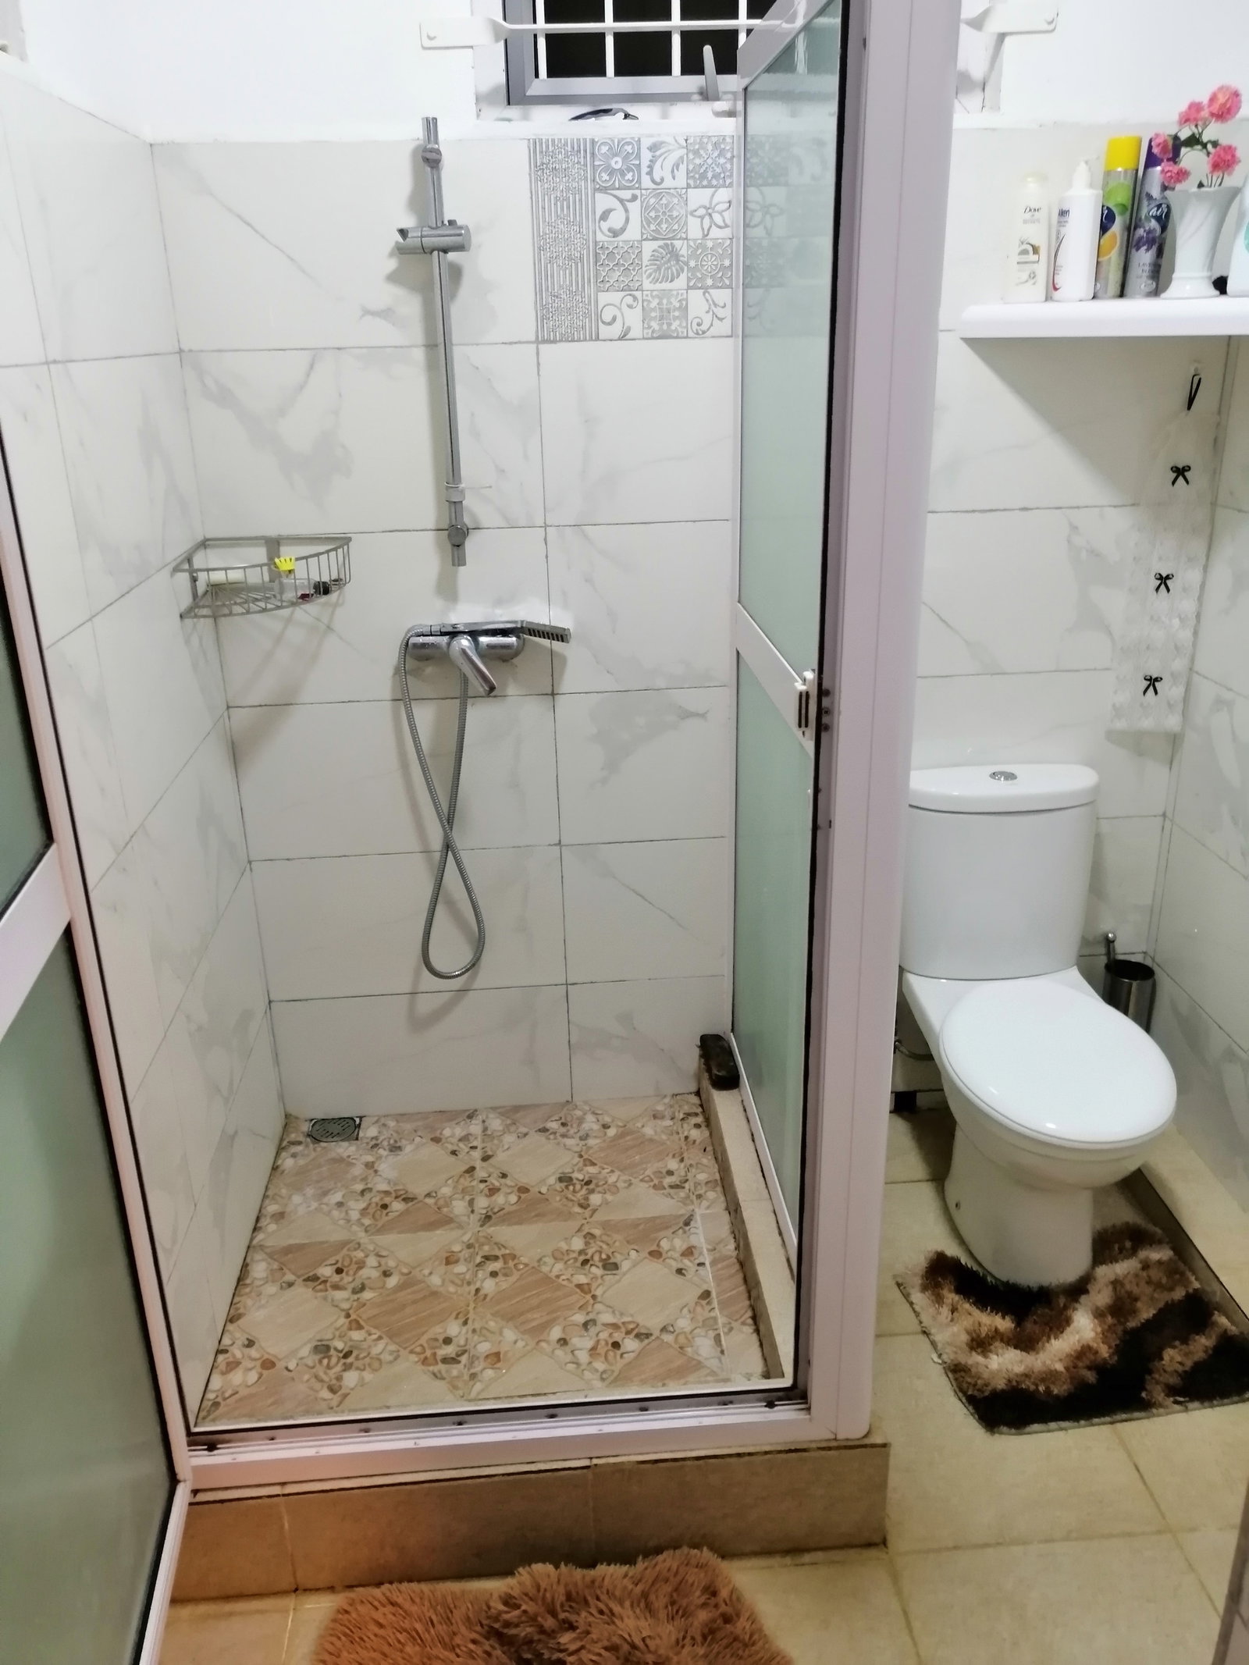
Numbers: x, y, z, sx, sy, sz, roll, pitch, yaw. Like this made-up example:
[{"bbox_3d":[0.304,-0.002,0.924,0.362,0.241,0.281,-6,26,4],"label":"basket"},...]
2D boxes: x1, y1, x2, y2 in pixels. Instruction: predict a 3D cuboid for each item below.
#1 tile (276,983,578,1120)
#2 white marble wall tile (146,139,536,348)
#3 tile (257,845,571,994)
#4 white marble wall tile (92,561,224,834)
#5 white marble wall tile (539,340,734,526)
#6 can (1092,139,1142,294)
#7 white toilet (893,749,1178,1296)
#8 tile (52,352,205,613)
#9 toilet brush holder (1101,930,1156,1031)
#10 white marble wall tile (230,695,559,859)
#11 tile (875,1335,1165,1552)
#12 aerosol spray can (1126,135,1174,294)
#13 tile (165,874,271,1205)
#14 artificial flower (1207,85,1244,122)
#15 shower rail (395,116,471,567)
[{"bbox_3d":[-0.409,0.448,2.569,0.598,0.281,0.010,-3,22,-3],"label":"tile"},{"bbox_3d":[-0.436,-0.929,1.986,0.583,0.293,0.010,-3,22,-4],"label":"white marble wall tile"},{"bbox_3d":[-0.415,0.178,2.458,0.595,0.302,0.010,-3,22,-3],"label":"tile"},{"bbox_3d":[-0.699,-0.250,1.928,0.010,0.302,0.610,-3,22,-3],"label":"white marble wall tile"},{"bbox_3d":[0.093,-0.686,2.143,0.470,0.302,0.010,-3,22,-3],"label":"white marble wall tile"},{"bbox_3d":[0.782,-0.973,1.984,0.056,0.232,0.056,-1,22,1],"label":"can"},{"bbox_3d":[0.733,0.363,2.233,0.370,0.808,0.690,-3,22,-3],"label":"white toilet"},{"bbox_3d":[-0.701,-0.523,1.794,0.010,0.300,0.610,-3,22,-4],"label":"tile"},{"bbox_3d":[1.020,0.363,2.560,0.102,0.354,0.100,-3,22,-4],"label":"toilet brush holder"},{"bbox_3d":[-0.417,-0.100,2.326,0.583,0.300,0.010,-3,22,-4],"label":"white marble wall tile"},{"bbox_3d":[0.558,0.929,1.945,0.399,0.010,0.399,-3,22,-3],"label":"tile"},{"bbox_3d":[0.841,-0.977,1.988,0.051,0.231,0.051,0,22,4],"label":"aerosol spray can"},{"bbox_3d":[-0.692,0.309,2.156,0.010,0.302,0.610,-3,22,-3],"label":"tile"},{"bbox_3d":[0.925,-1.124,1.928,0.051,0.054,0.050,8,24,22],"label":"artificial flower"},{"bbox_3d":[-0.292,-0.775,2.030,0.112,0.675,0.080,-3,22,-3],"label":"shower rail"}]

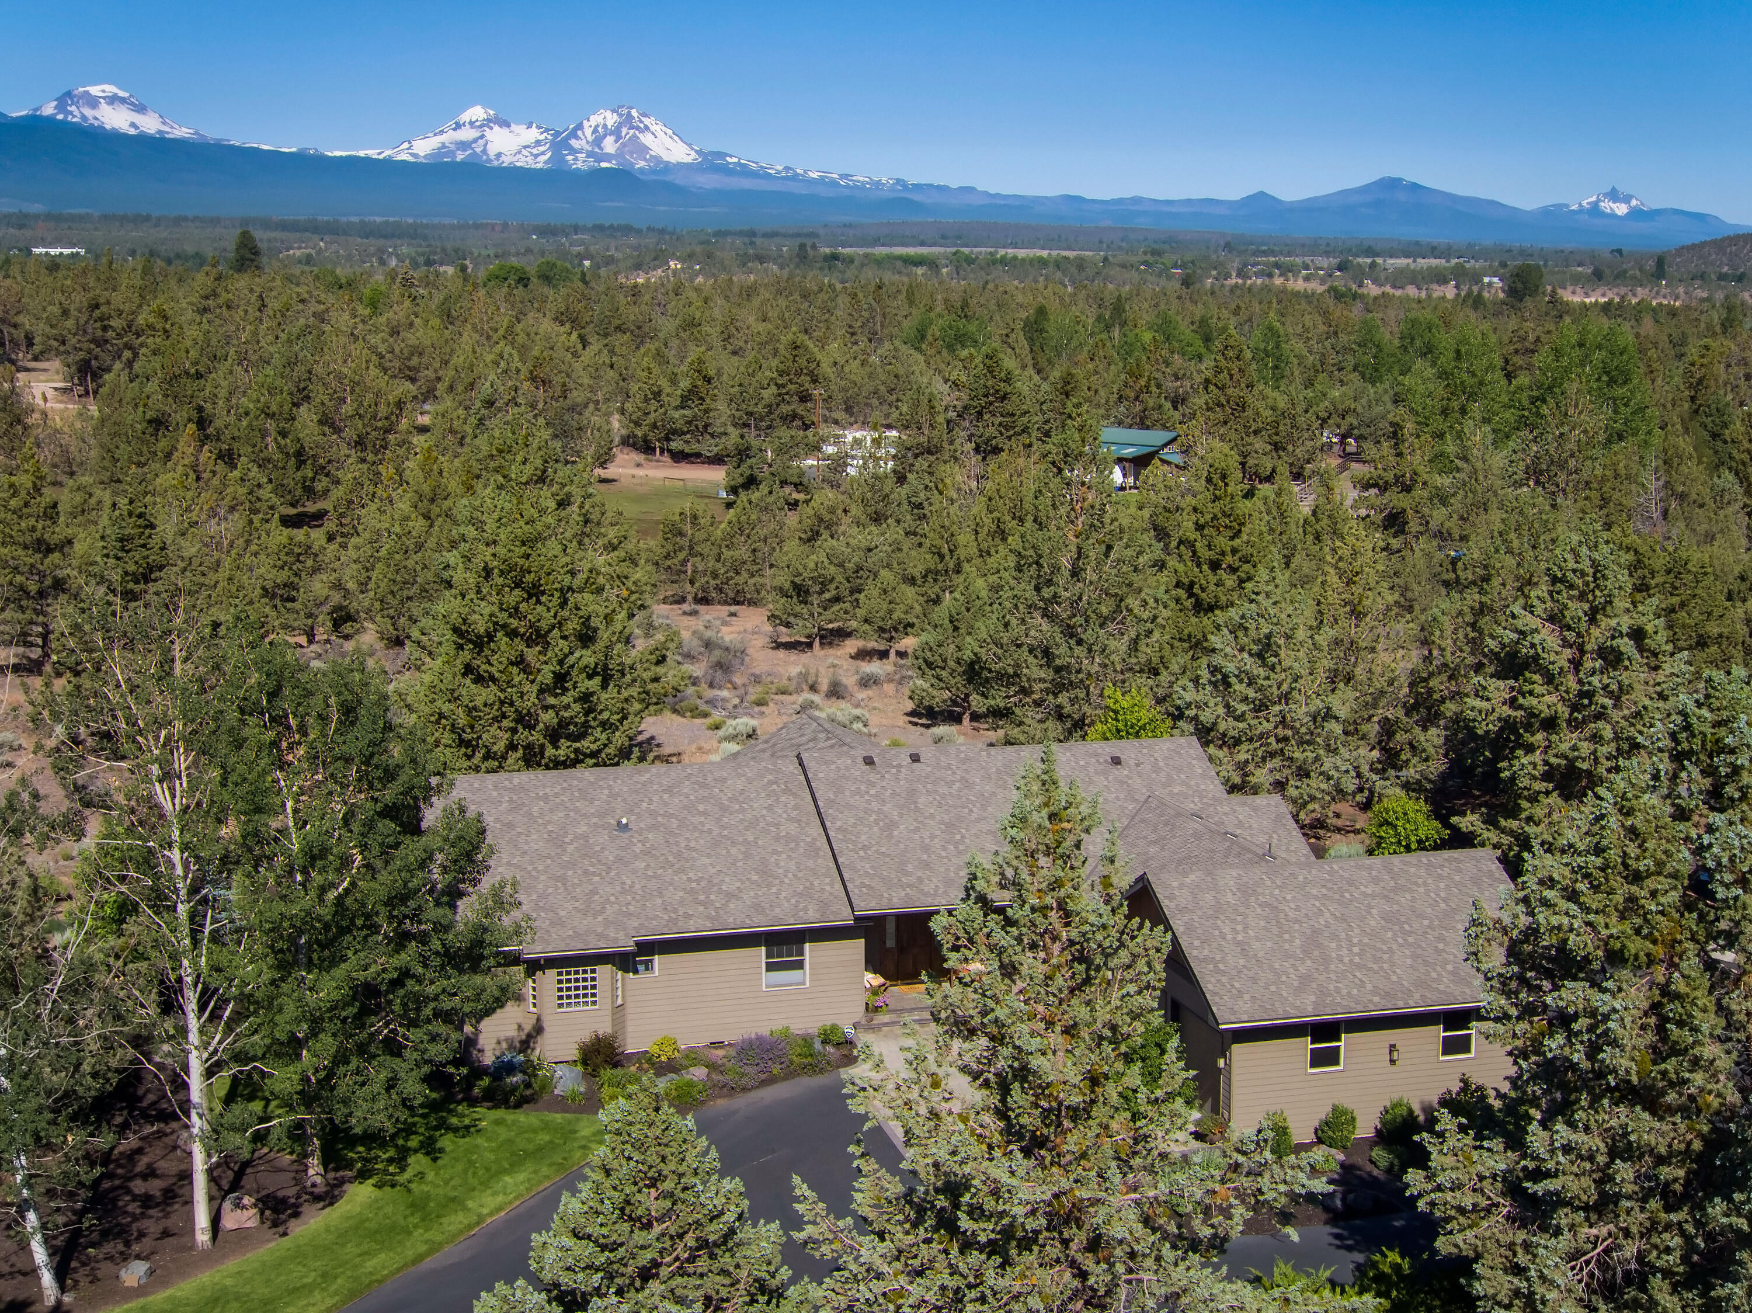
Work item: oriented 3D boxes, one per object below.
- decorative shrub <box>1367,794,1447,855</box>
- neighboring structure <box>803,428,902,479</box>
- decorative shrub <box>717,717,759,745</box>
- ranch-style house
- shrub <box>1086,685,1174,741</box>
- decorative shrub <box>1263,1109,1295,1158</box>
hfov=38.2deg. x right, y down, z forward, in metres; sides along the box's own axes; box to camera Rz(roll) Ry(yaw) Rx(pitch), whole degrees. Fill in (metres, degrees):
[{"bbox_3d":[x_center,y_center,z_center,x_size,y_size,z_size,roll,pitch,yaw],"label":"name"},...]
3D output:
[{"bbox_3d":[17.621,5.919,84.223,2.700,2.780,2.700,-2,10,-16],"label":"decorative shrub"},{"bbox_3d":[-2.190,-17.307,219.000,9.500,5.200,8.000,1,9,0],"label":"neighboring structure"},{"bbox_3d":[-5.730,3.090,104.900,1.770,1.200,1.700,1,9,0],"label":"decorative shrub"},{"bbox_3d":[1.094,6.344,66.844,25.300,7.000,23.600,-2,10,-16],"label":"ranch-style house"},{"bbox_3d":[9.716,3.090,97.322,3.600,4.030,3.600,-2,10,-16],"label":"shrub"},{"bbox_3d":[9.162,10.878,57.615,0.800,1.150,0.800,1,9,0],"label":"decorative shrub"}]

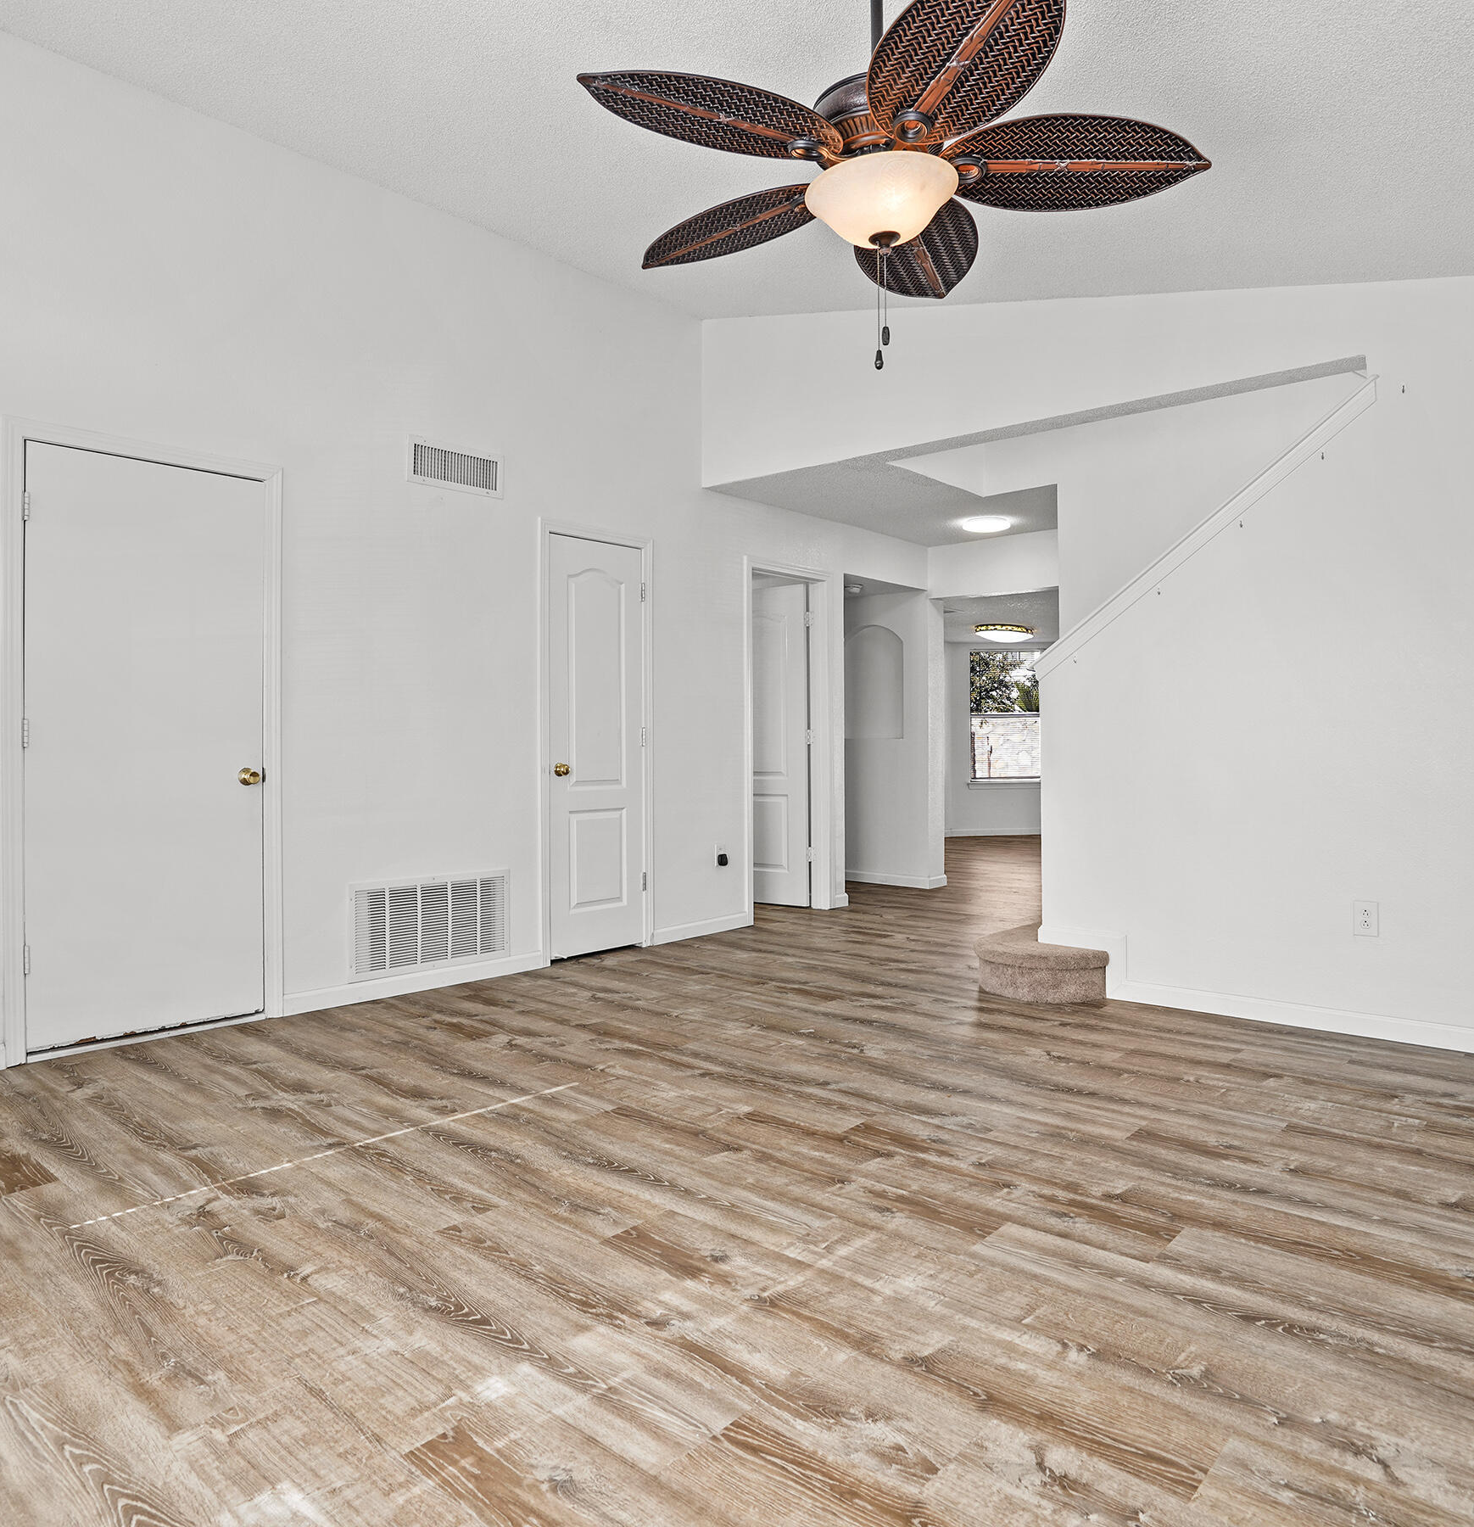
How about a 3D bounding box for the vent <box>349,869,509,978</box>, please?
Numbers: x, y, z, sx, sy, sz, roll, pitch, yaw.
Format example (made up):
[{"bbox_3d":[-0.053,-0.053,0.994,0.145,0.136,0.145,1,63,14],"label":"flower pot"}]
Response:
[{"bbox_3d":[-1.323,0.692,4.383,0.020,0.410,0.780,0,0,42],"label":"vent"}]

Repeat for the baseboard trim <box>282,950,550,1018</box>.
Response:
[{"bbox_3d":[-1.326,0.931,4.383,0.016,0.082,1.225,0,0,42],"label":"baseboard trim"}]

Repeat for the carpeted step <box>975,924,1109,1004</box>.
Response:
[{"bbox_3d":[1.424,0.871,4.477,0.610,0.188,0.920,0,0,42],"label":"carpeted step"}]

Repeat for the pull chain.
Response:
[{"bbox_3d":[0.297,-0.934,2.100,0.030,0.251,0.022,0,0,0],"label":"pull chain"}]

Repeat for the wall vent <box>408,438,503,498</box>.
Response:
[{"bbox_3d":[-1.234,-1.297,4.484,0.020,0.200,0.475,0,0,42],"label":"wall vent"}]

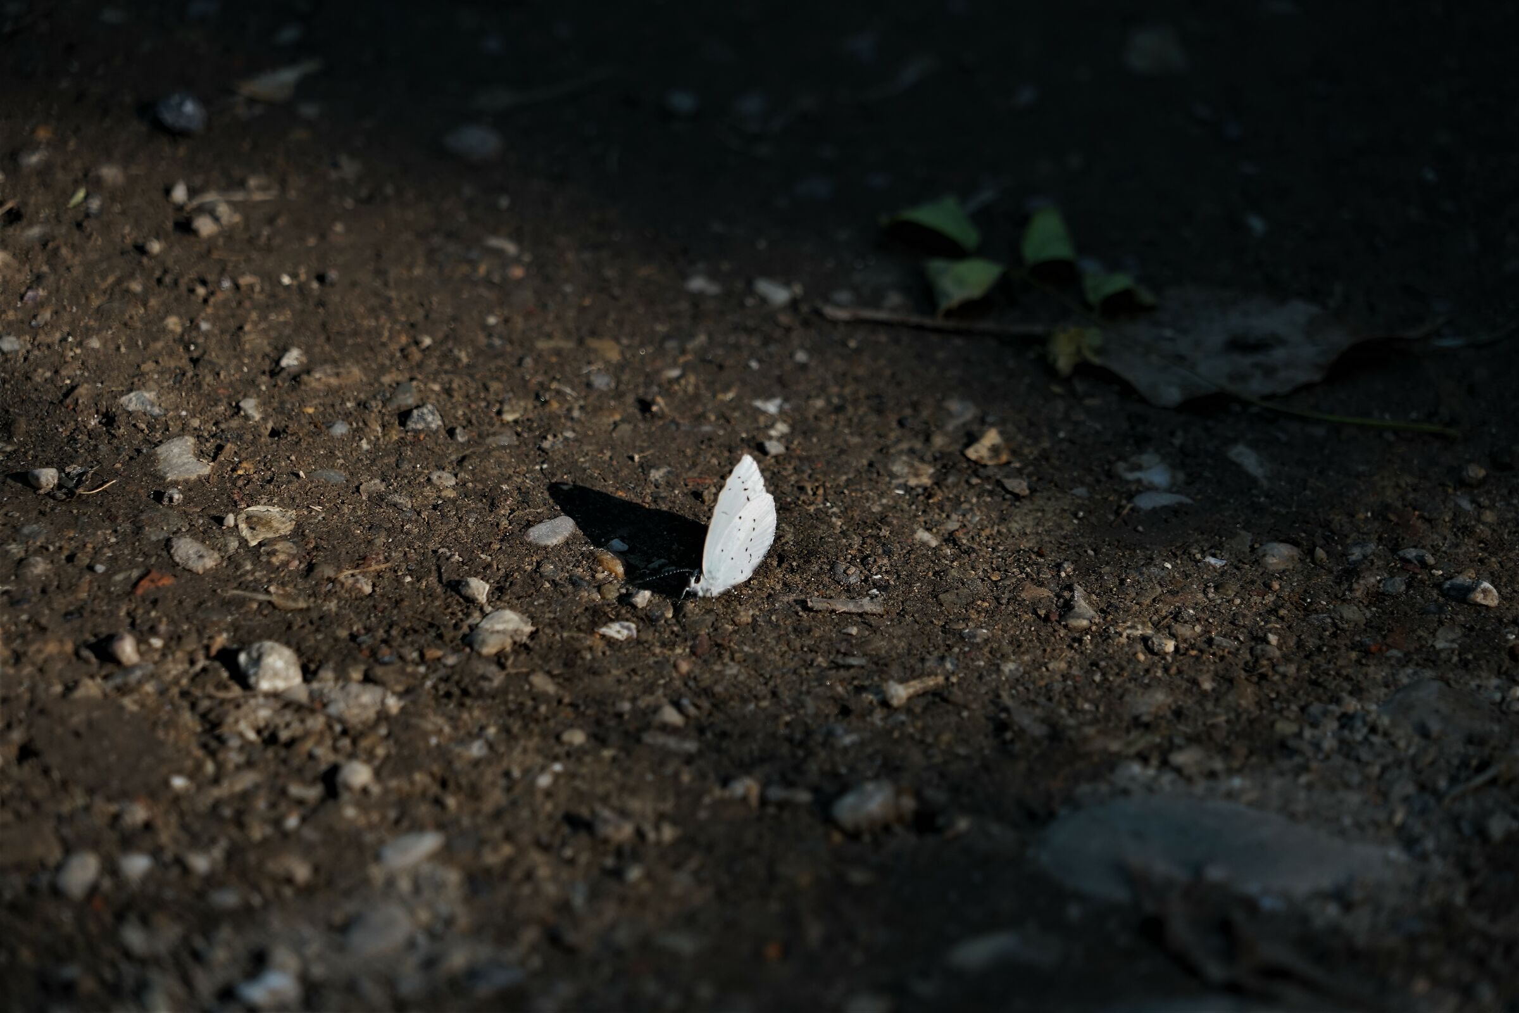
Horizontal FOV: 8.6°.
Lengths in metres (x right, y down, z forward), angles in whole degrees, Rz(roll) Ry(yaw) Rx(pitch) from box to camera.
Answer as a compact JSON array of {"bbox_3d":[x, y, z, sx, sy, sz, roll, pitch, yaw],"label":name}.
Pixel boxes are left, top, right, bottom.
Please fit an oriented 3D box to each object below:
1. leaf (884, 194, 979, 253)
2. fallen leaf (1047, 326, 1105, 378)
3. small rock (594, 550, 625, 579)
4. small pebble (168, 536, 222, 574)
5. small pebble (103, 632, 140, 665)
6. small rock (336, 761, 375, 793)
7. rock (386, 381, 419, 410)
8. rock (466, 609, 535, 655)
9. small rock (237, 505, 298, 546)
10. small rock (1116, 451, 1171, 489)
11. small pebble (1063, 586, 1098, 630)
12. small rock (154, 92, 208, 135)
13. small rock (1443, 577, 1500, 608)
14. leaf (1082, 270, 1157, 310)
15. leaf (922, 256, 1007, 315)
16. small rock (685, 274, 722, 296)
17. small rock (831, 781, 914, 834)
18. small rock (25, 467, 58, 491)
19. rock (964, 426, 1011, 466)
[{"bbox_3d":[0.019,-0.031,1.099,0.010,0.005,0.008,4,37,0],"label":"leaf"},{"bbox_3d":[0.037,-0.018,1.191,0.007,0.004,0.006,6,30,0],"label":"fallen leaf"},{"bbox_3d":[-0.016,0.006,1.050,0.003,0.002,0.004,4,37,0],"label":"small rock"},{"bbox_3d":[-0.059,0.005,1.056,0.006,0.003,0.006,5,33,0],"label":"small pebble"},{"bbox_3d":[-0.065,0.015,1.033,0.004,0.003,0.004,4,37,0],"label":"small pebble"},{"bbox_3d":[-0.041,0.027,1.018,0.004,0.003,0.004,4,37,0],"label":"small rock"},{"bbox_3d":[-0.041,-0.013,1.172,0.004,0.002,0.005,6,30,0],"label":"rock"},{"bbox_3d":[-0.027,0.013,1.071,0.007,0.004,0.006,0,39,0],"label":"rock"},{"bbox_3d":[-0.056,0.002,1.143,0.007,0.003,0.007,6,30,0],"label":"small rock"},{"bbox_3d":[0.041,-0.004,1.068,0.006,0.002,0.005,4,37,0],"label":"small rock"},{"bbox_3d":[0.036,0.011,1.142,0.004,0.004,0.005,6,30,0],"label":"small pebble"},{"bbox_3d":[-0.063,-0.043,1.109,0.006,0.004,0.005,4,37,0],"label":"small rock"},{"bbox_3d":[0.074,0.009,1.054,0.006,0.003,0.004,13,38,12],"label":"small rock"},{"bbox_3d":[0.043,-0.026,1.204,0.009,0.004,0.006,6,30,0],"label":"leaf"},{"bbox_3d":[0.023,-0.024,1.117,0.009,0.003,0.006,0,39,0],"label":"leaf"},{"bbox_3d":[-0.006,-0.025,1.119,0.004,0.002,0.003,0,39,0],"label":"small rock"},{"bbox_3d":[0.011,0.030,1.025,0.008,0.005,0.006,5,33,0],"label":"small rock"},{"bbox_3d":[-0.076,-0.003,1.066,0.003,0.002,0.003,5,33,0],"label":"small rock"},{"bbox_3d":[0.025,-0.006,1.096,0.005,0.003,0.004,0,39,0],"label":"rock"}]

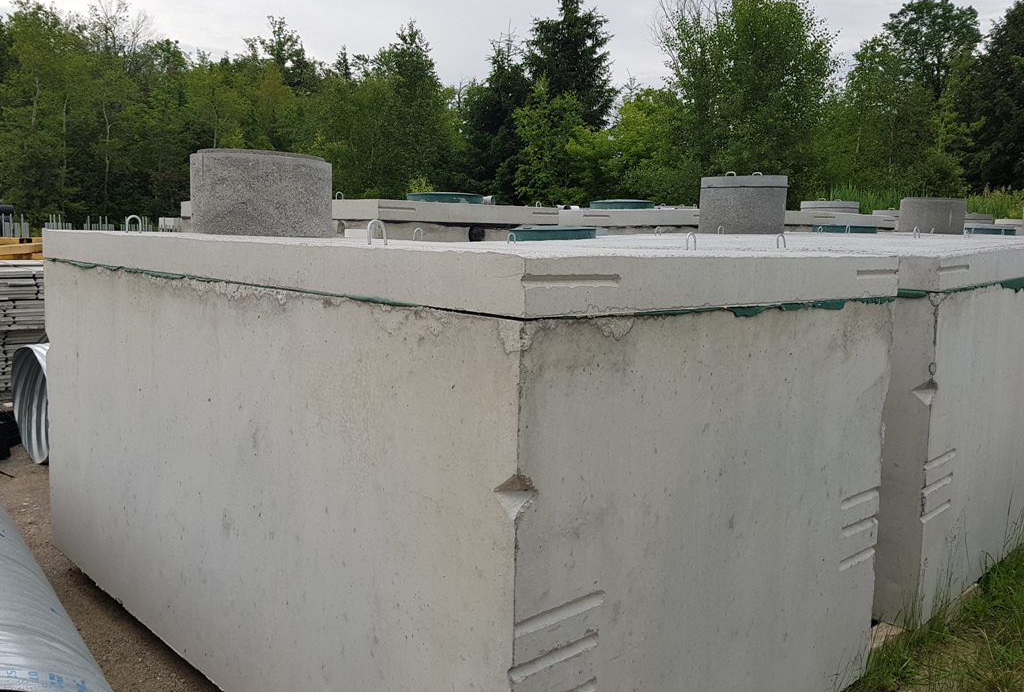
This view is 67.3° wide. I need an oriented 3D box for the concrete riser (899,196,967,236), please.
[{"bbox_3d":[5.015,-1.544,9.150,0.773,0.434,0.773,6,9,28],"label":"concrete riser"}]

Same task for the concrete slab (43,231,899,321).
[{"bbox_3d":[-0.472,-0.374,3.280,1.890,0.125,3.368,-6,11,-44],"label":"concrete slab"}]

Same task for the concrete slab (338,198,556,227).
[{"bbox_3d":[-1.469,-1.261,7.482,1.930,0.150,3.400,-6,11,-44],"label":"concrete slab"}]

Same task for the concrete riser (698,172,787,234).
[{"bbox_3d":[2.107,-1.286,7.000,0.778,0.542,0.778,4,8,16],"label":"concrete riser"}]

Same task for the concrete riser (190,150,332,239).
[{"bbox_3d":[-1.383,-0.833,4.250,0.779,0.450,0.779,-1,8,-18],"label":"concrete riser"}]

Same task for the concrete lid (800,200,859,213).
[{"bbox_3d":[4.176,-1.822,10.100,0.762,0.151,0.762,5,8,22],"label":"concrete lid"}]

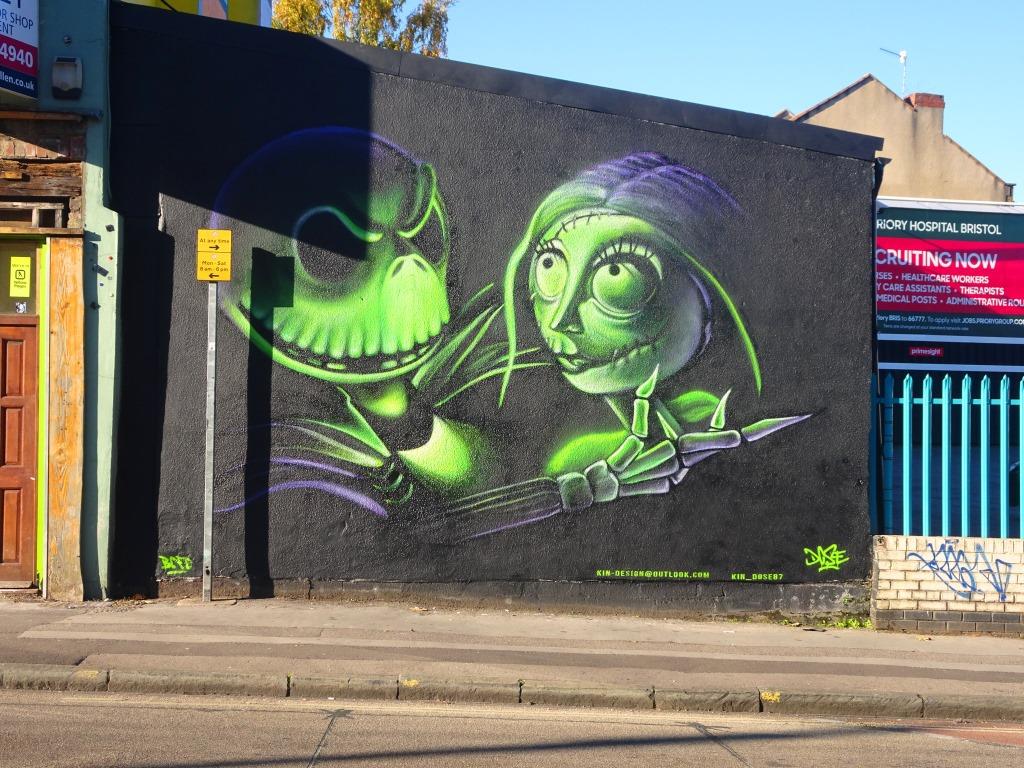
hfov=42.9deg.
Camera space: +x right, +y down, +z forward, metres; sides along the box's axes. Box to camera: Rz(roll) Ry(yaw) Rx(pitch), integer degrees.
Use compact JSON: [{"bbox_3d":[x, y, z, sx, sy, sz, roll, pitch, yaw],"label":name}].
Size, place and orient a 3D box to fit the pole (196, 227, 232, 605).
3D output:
[{"bbox_3d":[-2.243,0.234,9.805,0.260,2.796,0.100,1,-1,-2],"label":"pole"}]

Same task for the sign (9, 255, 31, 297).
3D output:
[{"bbox_3d":[-3.719,-0.807,9.850,0.147,0.303,0.010,1,-1,0],"label":"sign"}]

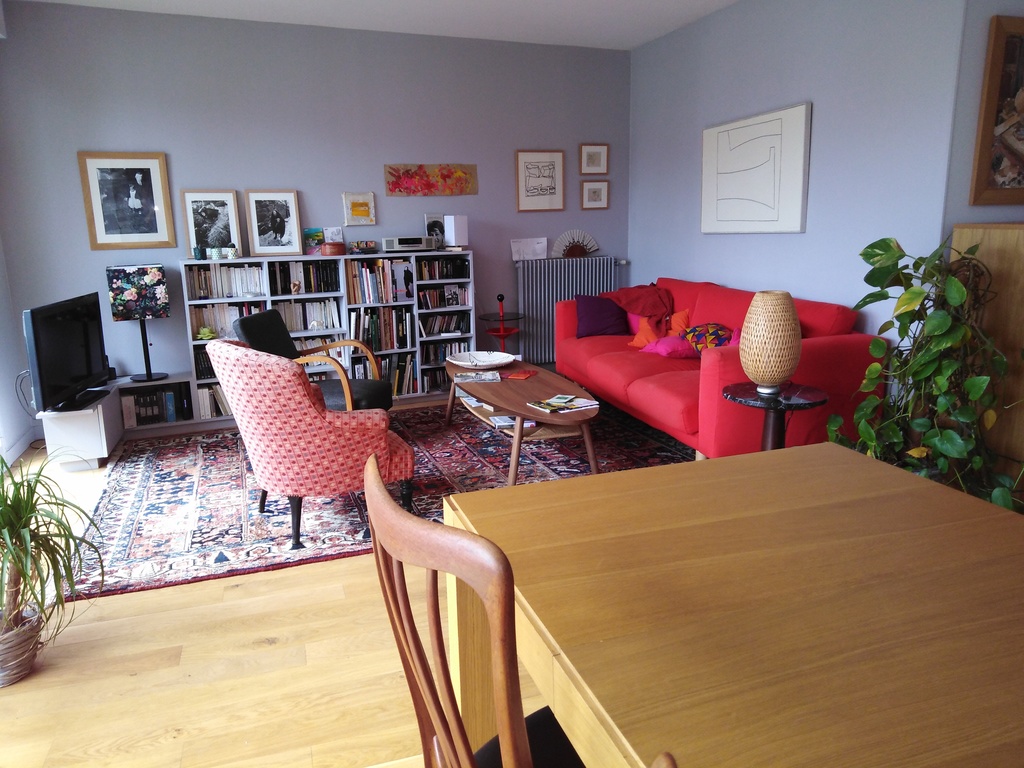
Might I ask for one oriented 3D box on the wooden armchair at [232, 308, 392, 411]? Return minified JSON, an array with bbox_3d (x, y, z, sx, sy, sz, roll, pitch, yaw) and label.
[{"bbox_3d":[-1.038,0.012,4.109,0.720,0.790,0.630,0,12,4],"label":"wooden armchair"}]

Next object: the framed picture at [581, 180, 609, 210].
[{"bbox_3d":[0.633,-1.436,5.859,0.235,0.215,0.025,-6,13,-23],"label":"framed picture"}]

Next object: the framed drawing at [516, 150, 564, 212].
[{"bbox_3d":[0.213,-1.490,5.653,0.385,0.440,0.030,-6,13,-23],"label":"framed drawing"}]

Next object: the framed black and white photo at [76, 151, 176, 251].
[{"bbox_3d":[-2.293,-1.096,4.602,0.470,0.570,0.025,-7,13,-24],"label":"framed black and white photo"}]

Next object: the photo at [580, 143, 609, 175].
[{"bbox_3d":[0.624,-1.690,5.804,0.240,0.225,0.025,-6,13,-23],"label":"photo"}]

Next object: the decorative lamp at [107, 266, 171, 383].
[{"bbox_3d":[-2.206,-0.361,4.598,0.300,0.670,0.300,-7,13,-24],"label":"decorative lamp"}]

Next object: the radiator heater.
[{"bbox_3d":[0.429,-0.578,5.896,0.800,0.750,0.110,-7,13,-24],"label":"radiator heater"}]

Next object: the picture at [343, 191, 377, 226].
[{"bbox_3d":[-1.020,-1.173,5.154,0.215,0.230,0.025,-6,13,-23],"label":"picture"}]

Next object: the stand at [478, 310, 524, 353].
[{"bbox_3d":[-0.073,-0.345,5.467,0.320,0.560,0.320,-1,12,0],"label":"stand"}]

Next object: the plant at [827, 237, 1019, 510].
[{"bbox_3d":[1.623,0.018,3.024,0.620,1.130,0.580,-5,13,-17],"label":"plant"}]

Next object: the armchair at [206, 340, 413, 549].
[{"bbox_3d":[-0.867,0.185,3.234,0.780,0.810,0.680,-10,15,-35],"label":"armchair"}]

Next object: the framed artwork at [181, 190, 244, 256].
[{"bbox_3d":[-1.855,-0.988,4.755,0.320,0.420,0.025,-6,5,-23],"label":"framed artwork"}]

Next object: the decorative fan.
[{"bbox_3d":[0.478,-1.054,5.789,0.390,0.205,0.030,-6,13,-23],"label":"decorative fan"}]

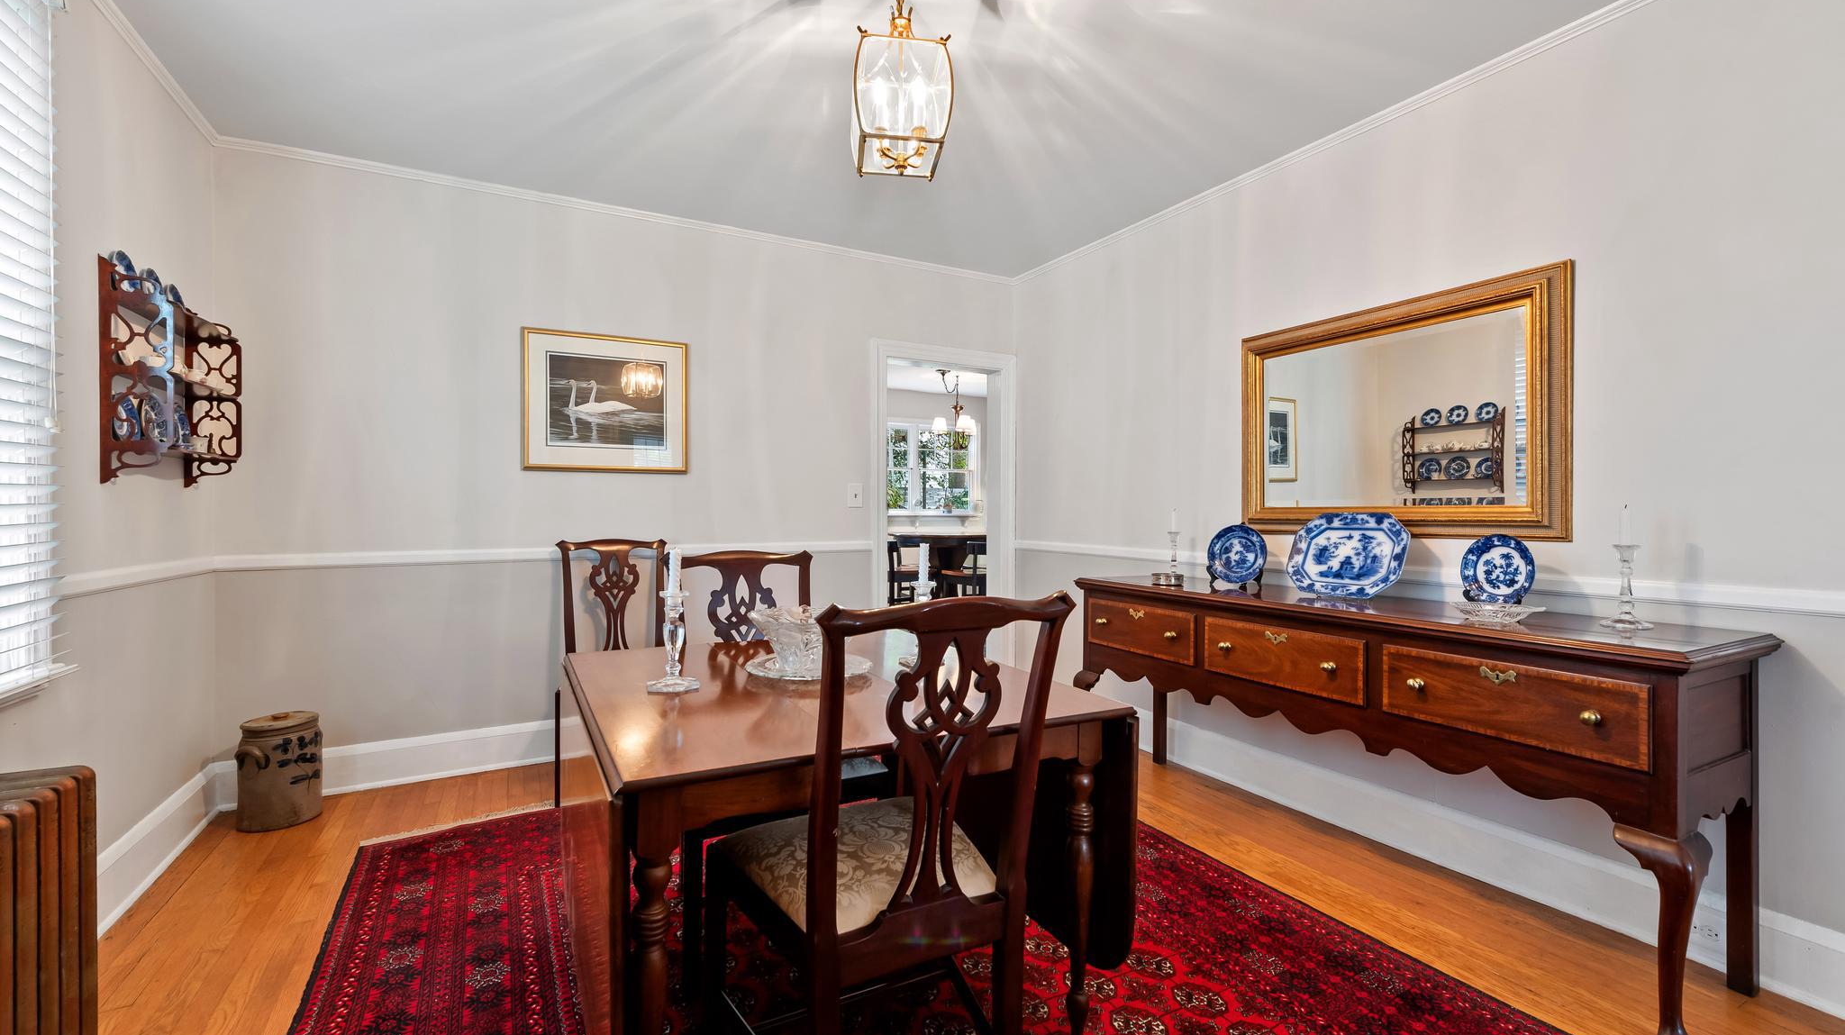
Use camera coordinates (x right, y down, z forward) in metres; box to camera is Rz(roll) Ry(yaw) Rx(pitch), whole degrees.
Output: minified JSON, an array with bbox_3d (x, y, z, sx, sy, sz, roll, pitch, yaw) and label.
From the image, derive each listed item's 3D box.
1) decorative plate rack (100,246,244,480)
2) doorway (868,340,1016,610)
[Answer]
[{"bbox_3d":[-2.375,-0.415,2.464,0.160,0.640,0.640,0,0,-28],"label":"decorative plate rack"},{"bbox_3d":[0.108,0.057,4.549,0.963,2.100,0.170,0,0,-28],"label":"doorway"}]

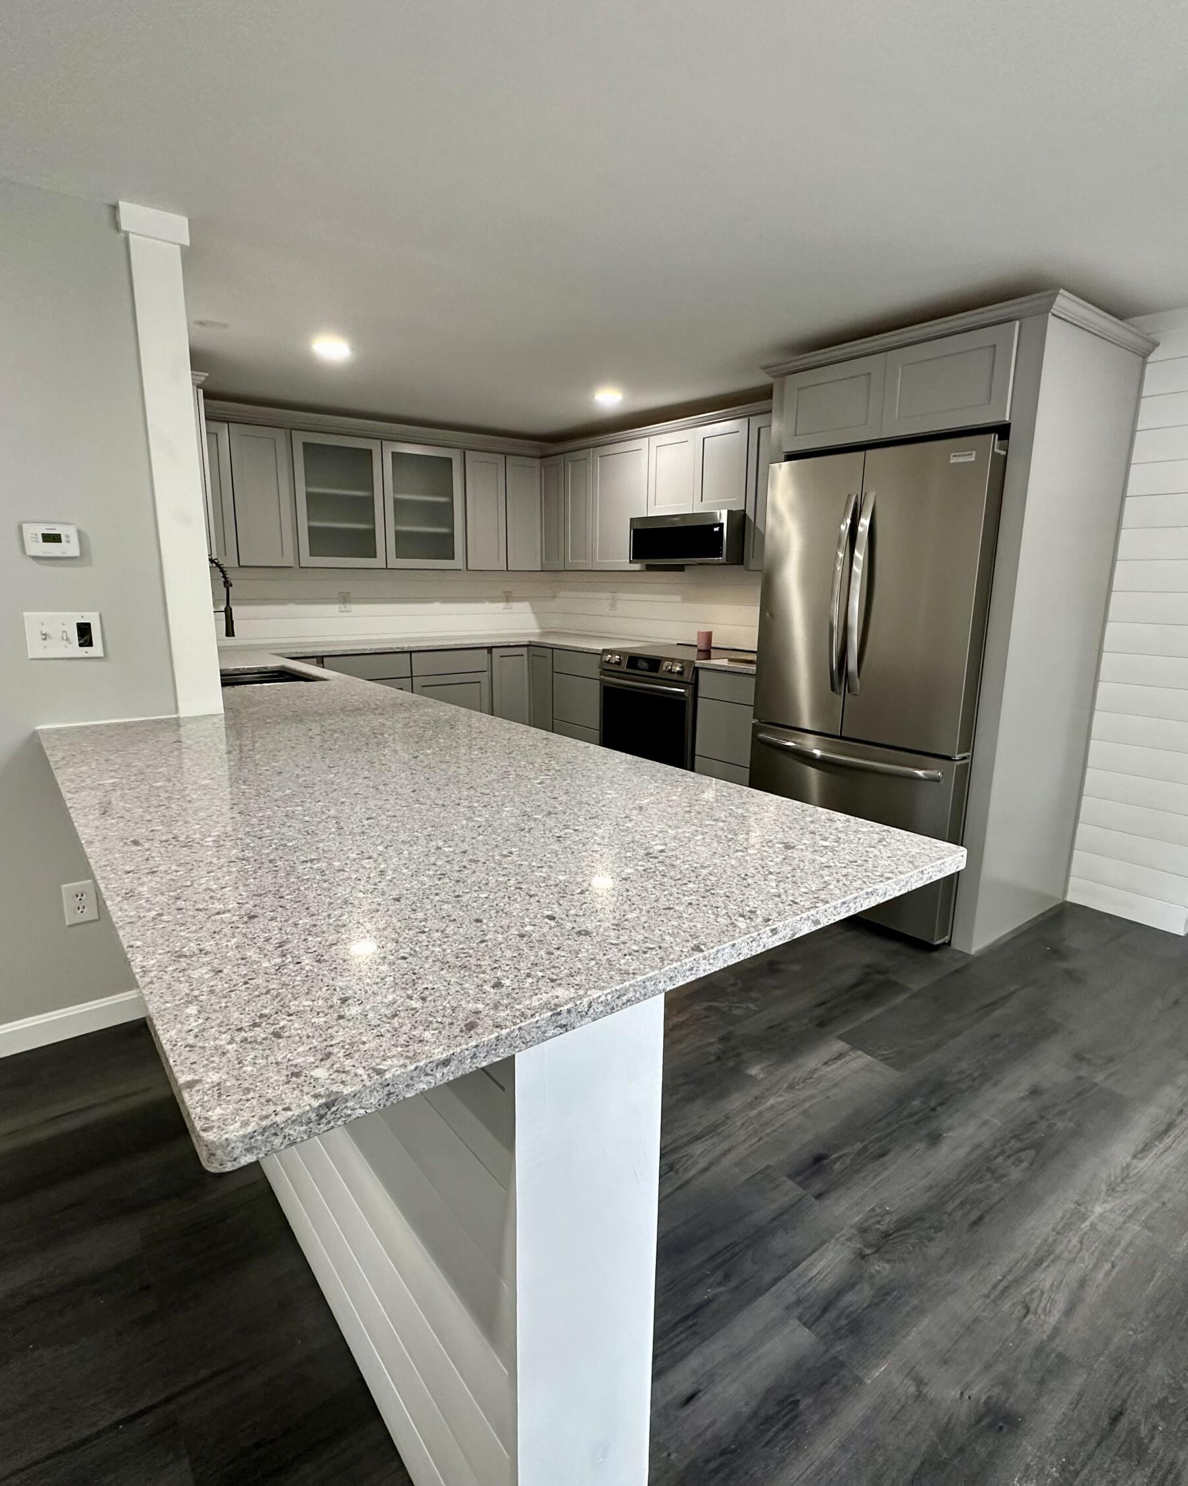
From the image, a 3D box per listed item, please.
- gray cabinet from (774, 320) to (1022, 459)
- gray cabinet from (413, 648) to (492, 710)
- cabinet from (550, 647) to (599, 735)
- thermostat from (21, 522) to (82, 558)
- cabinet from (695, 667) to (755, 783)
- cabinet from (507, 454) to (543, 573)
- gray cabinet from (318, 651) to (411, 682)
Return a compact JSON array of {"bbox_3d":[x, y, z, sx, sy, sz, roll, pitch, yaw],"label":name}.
[{"bbox_3d":[1.307,-1.298,3.121,0.630,0.310,0.915,-8,15,-36],"label":"gray cabinet"},{"bbox_3d":[-1.073,-0.195,5.320,0.545,0.875,0.620,-8,15,-37],"label":"gray cabinet"},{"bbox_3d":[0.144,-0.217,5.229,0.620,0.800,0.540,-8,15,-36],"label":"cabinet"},{"bbox_3d":[-1.441,-0.539,2.134,0.117,0.082,0.028,-8,15,-37],"label":"thermostat"},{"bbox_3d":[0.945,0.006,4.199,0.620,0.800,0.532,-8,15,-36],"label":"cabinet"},{"bbox_3d":[-0.572,-1.614,5.676,0.290,0.769,0.316,-8,15,-36],"label":"cabinet"},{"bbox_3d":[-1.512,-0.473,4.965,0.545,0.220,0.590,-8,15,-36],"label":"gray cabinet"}]

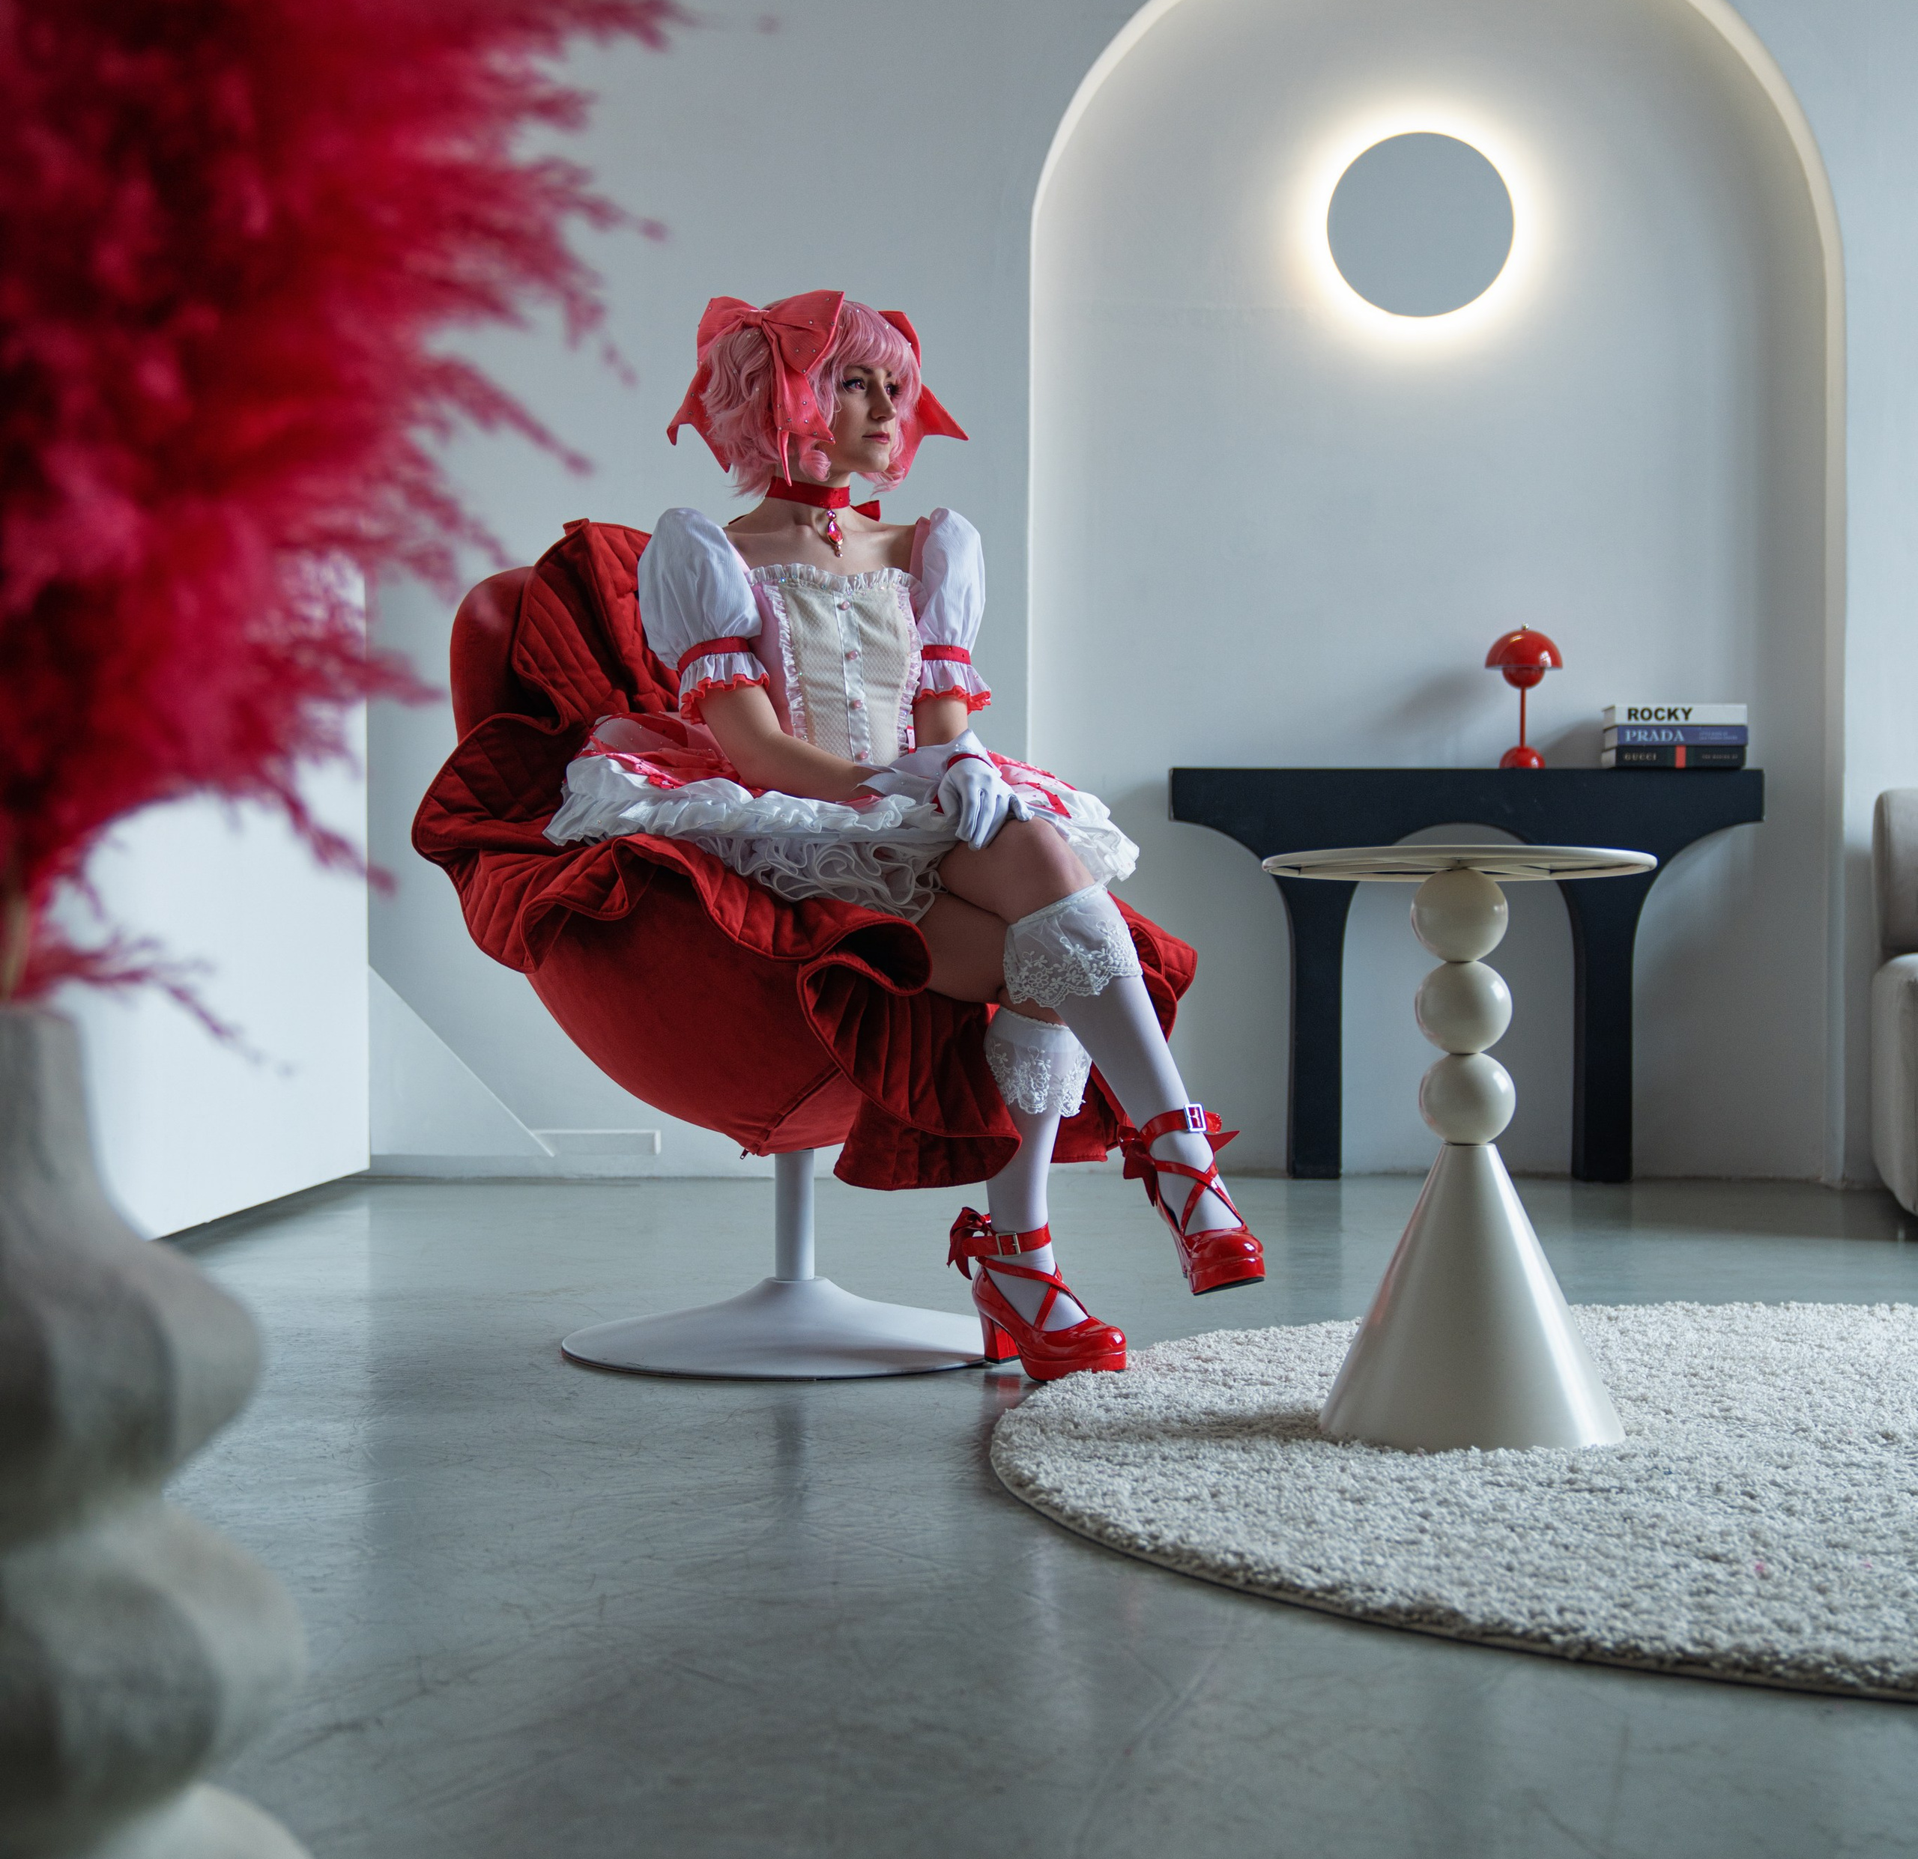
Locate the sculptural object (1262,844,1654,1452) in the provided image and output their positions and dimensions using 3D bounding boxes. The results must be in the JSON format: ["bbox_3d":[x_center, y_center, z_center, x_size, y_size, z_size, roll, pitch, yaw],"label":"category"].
[{"bbox_3d":[0.499,0.213,2.779,0.393,0.573,0.393,0,0,0],"label":"sculptural object"}]

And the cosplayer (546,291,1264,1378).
[{"bbox_3d":[-0.070,-0.137,3.391,0.600,1.310,0.920,0,-1,-40],"label":"cosplayer"}]

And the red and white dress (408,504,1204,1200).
[{"bbox_3d":[-0.195,-0.117,3.421,0.900,0.830,0.840,0,-1,-40],"label":"red and white dress"}]

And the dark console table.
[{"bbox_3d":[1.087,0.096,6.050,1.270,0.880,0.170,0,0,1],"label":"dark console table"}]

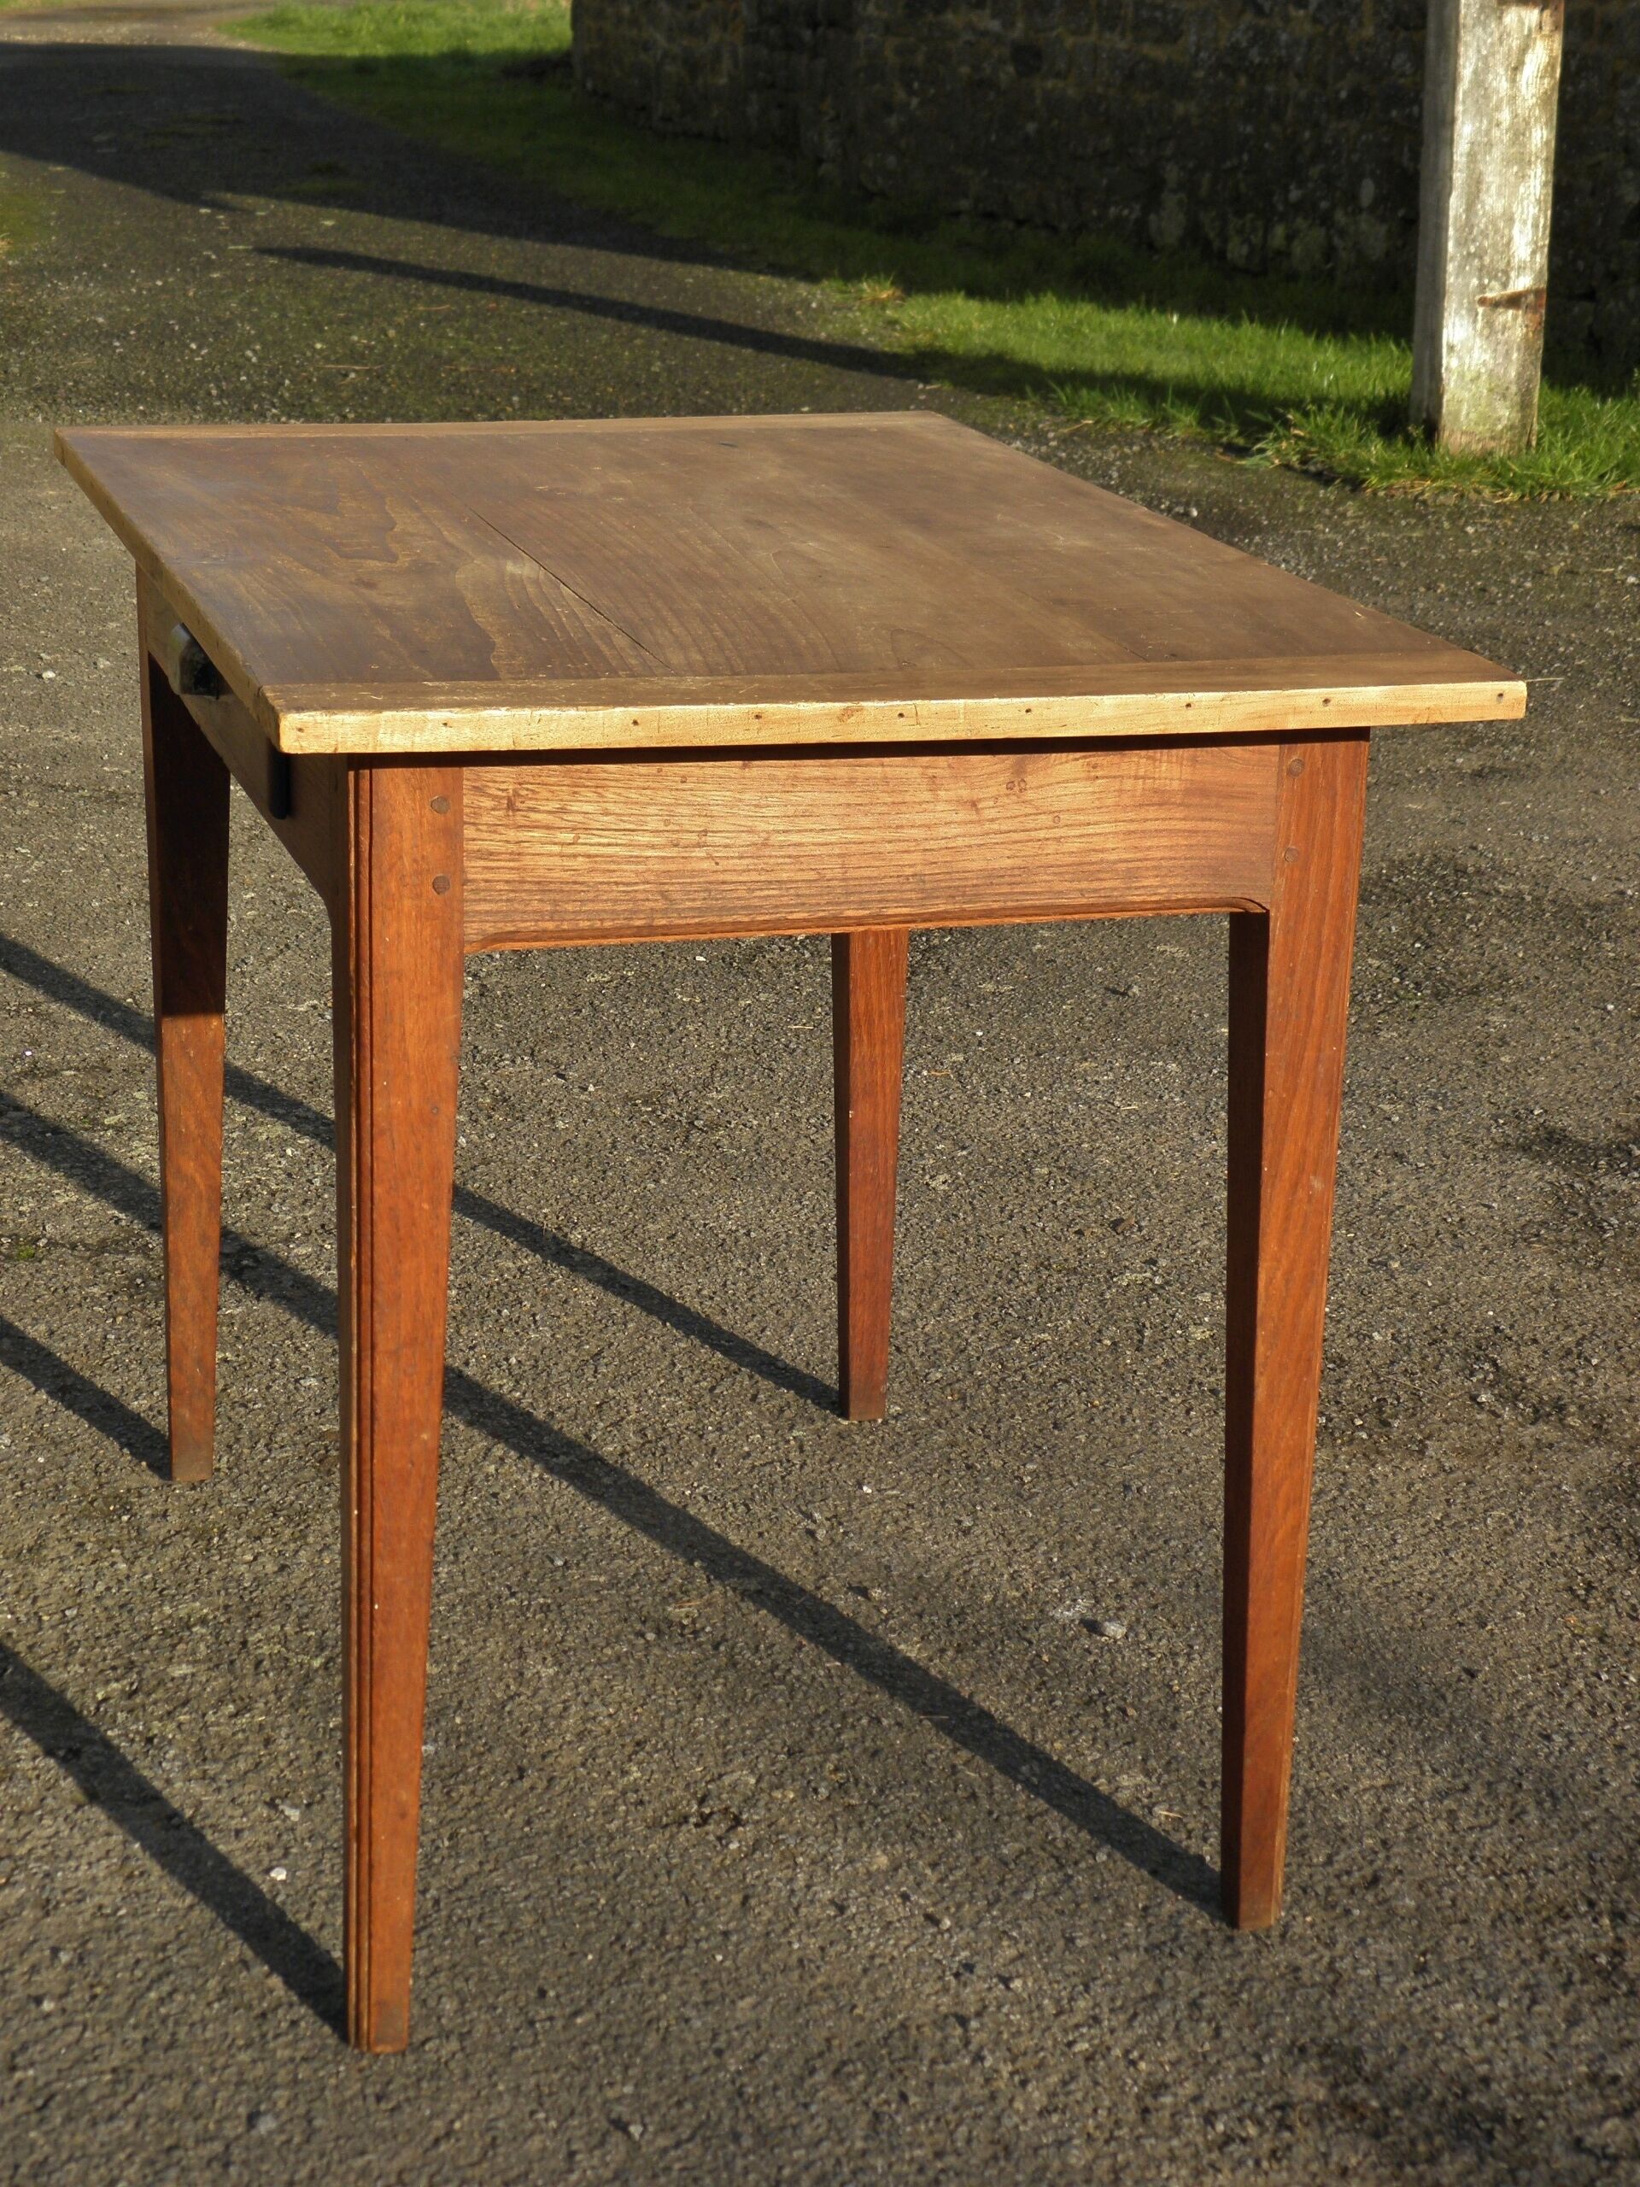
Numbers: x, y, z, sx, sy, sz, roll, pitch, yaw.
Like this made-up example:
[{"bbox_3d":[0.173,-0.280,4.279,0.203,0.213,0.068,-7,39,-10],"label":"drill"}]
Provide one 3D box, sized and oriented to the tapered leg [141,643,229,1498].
[{"bbox_3d":[-0.438,-0.065,2.622,0.057,0.731,0.055,-4,19,-17],"label":"tapered leg"}]

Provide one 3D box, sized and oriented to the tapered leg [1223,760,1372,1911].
[{"bbox_3d":[0.246,0.139,2.085,0.057,0.731,0.055,-4,19,-17],"label":"tapered leg"}]

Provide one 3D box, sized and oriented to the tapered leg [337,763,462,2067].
[{"bbox_3d":[-0.222,0.168,1.945,0.057,0.731,0.055,-4,19,-17],"label":"tapered leg"}]

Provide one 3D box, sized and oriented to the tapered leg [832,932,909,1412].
[{"bbox_3d":[0.030,-0.094,2.762,0.057,0.731,0.055,-4,19,-17],"label":"tapered leg"}]

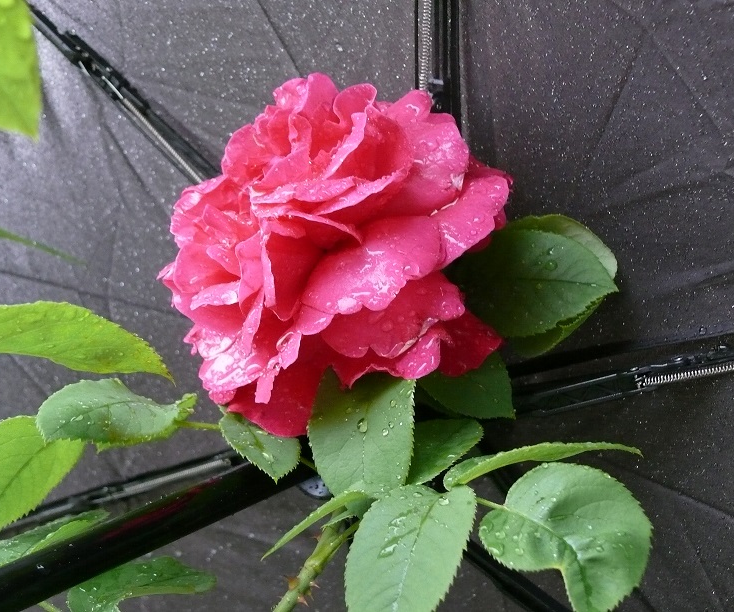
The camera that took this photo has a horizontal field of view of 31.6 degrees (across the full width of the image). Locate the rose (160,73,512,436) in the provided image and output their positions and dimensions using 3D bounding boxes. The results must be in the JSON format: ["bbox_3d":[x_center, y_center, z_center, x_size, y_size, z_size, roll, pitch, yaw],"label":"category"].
[{"bbox_3d":[-0.009,-0.015,0.372,0.104,0.078,0.104,0,59,30],"label":"rose"}]

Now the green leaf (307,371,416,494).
[{"bbox_3d":[-0.001,0.038,0.374,0.031,0.010,0.042,3,74,1],"label":"green leaf"}]

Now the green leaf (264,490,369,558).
[{"bbox_3d":[-0.014,0.061,0.362,0.037,0.011,0.020,-34,15,-7],"label":"green leaf"}]

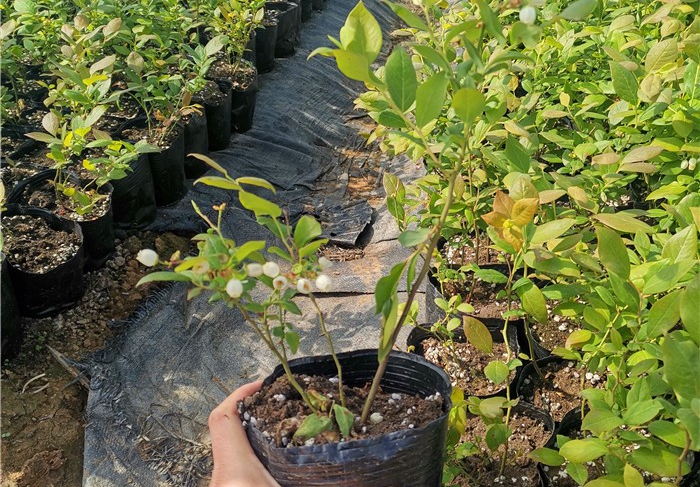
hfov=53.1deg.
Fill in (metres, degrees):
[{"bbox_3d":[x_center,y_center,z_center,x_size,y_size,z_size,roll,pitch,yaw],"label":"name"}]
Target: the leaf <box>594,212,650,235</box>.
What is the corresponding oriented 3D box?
[{"bbox_3d":[0.280,-0.020,0.719,0.061,0.010,0.023,22,47,26],"label":"leaf"}]

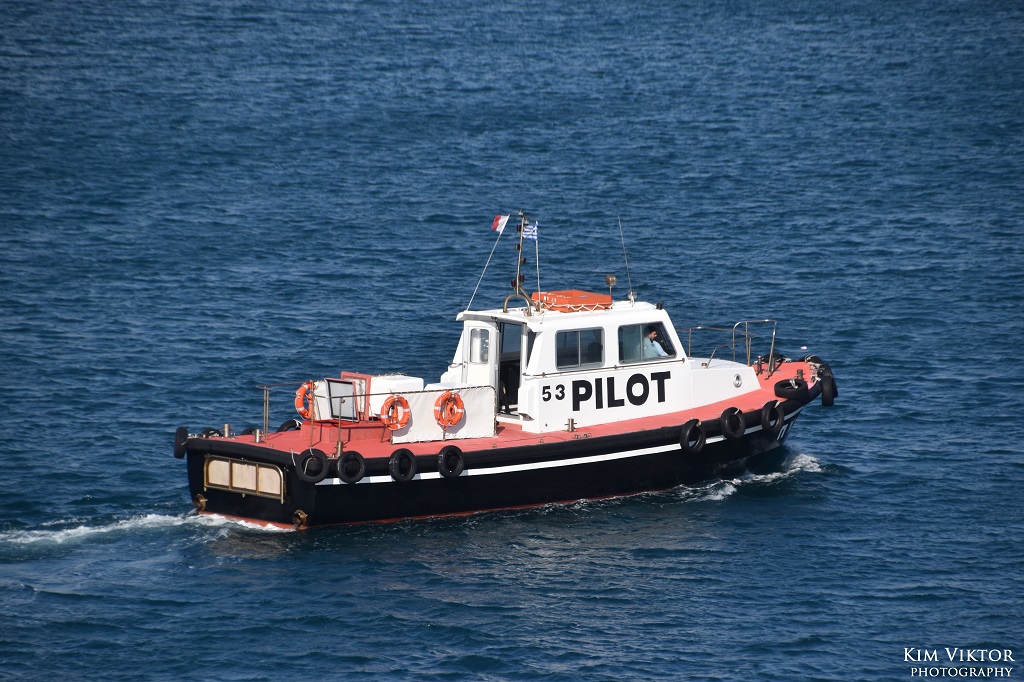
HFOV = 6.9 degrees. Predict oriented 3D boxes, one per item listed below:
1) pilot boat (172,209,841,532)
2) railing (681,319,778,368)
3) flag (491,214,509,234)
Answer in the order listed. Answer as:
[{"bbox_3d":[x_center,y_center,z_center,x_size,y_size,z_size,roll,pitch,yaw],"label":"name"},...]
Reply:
[{"bbox_3d":[0.570,0.303,157.709,14.000,5.540,4.450,-5,8,-37],"label":"pilot boat"},{"bbox_3d":[4.008,0.147,160.410,2.200,1.000,1.750,-5,8,-37],"label":"railing"},{"bbox_3d":[-0.230,-2.147,157.176,0.380,0.370,0.100,-5,8,-37],"label":"flag"}]

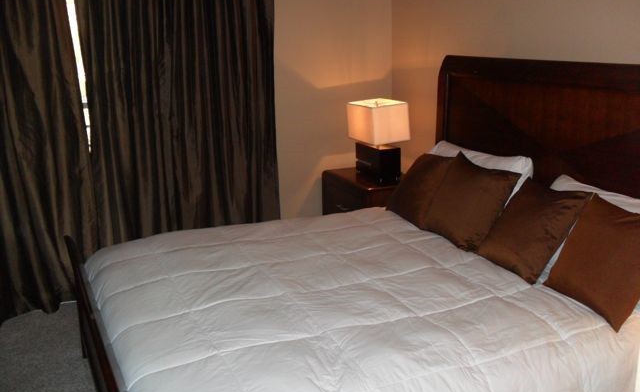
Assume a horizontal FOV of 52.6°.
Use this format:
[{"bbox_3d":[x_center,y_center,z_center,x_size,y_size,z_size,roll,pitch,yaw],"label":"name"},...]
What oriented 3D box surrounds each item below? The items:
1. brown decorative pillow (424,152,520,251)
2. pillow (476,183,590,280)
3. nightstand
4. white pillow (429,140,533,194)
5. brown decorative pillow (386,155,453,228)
[{"bbox_3d":[0.706,0.017,3.110,0.140,0.415,0.440,22,8,-27],"label":"brown decorative pillow"},{"bbox_3d":[0.886,0.127,2.746,0.140,0.405,0.420,27,5,-27],"label":"pillow"},{"bbox_3d":[0.375,0.177,4.163,0.470,0.630,0.600,-7,16,-22],"label":"nightstand"},{"bbox_3d":[0.751,-0.032,3.275,0.160,0.450,0.700,19,5,-27],"label":"white pillow"},{"bbox_3d":[0.578,-0.023,3.436,0.140,0.400,0.430,23,7,-27],"label":"brown decorative pillow"}]

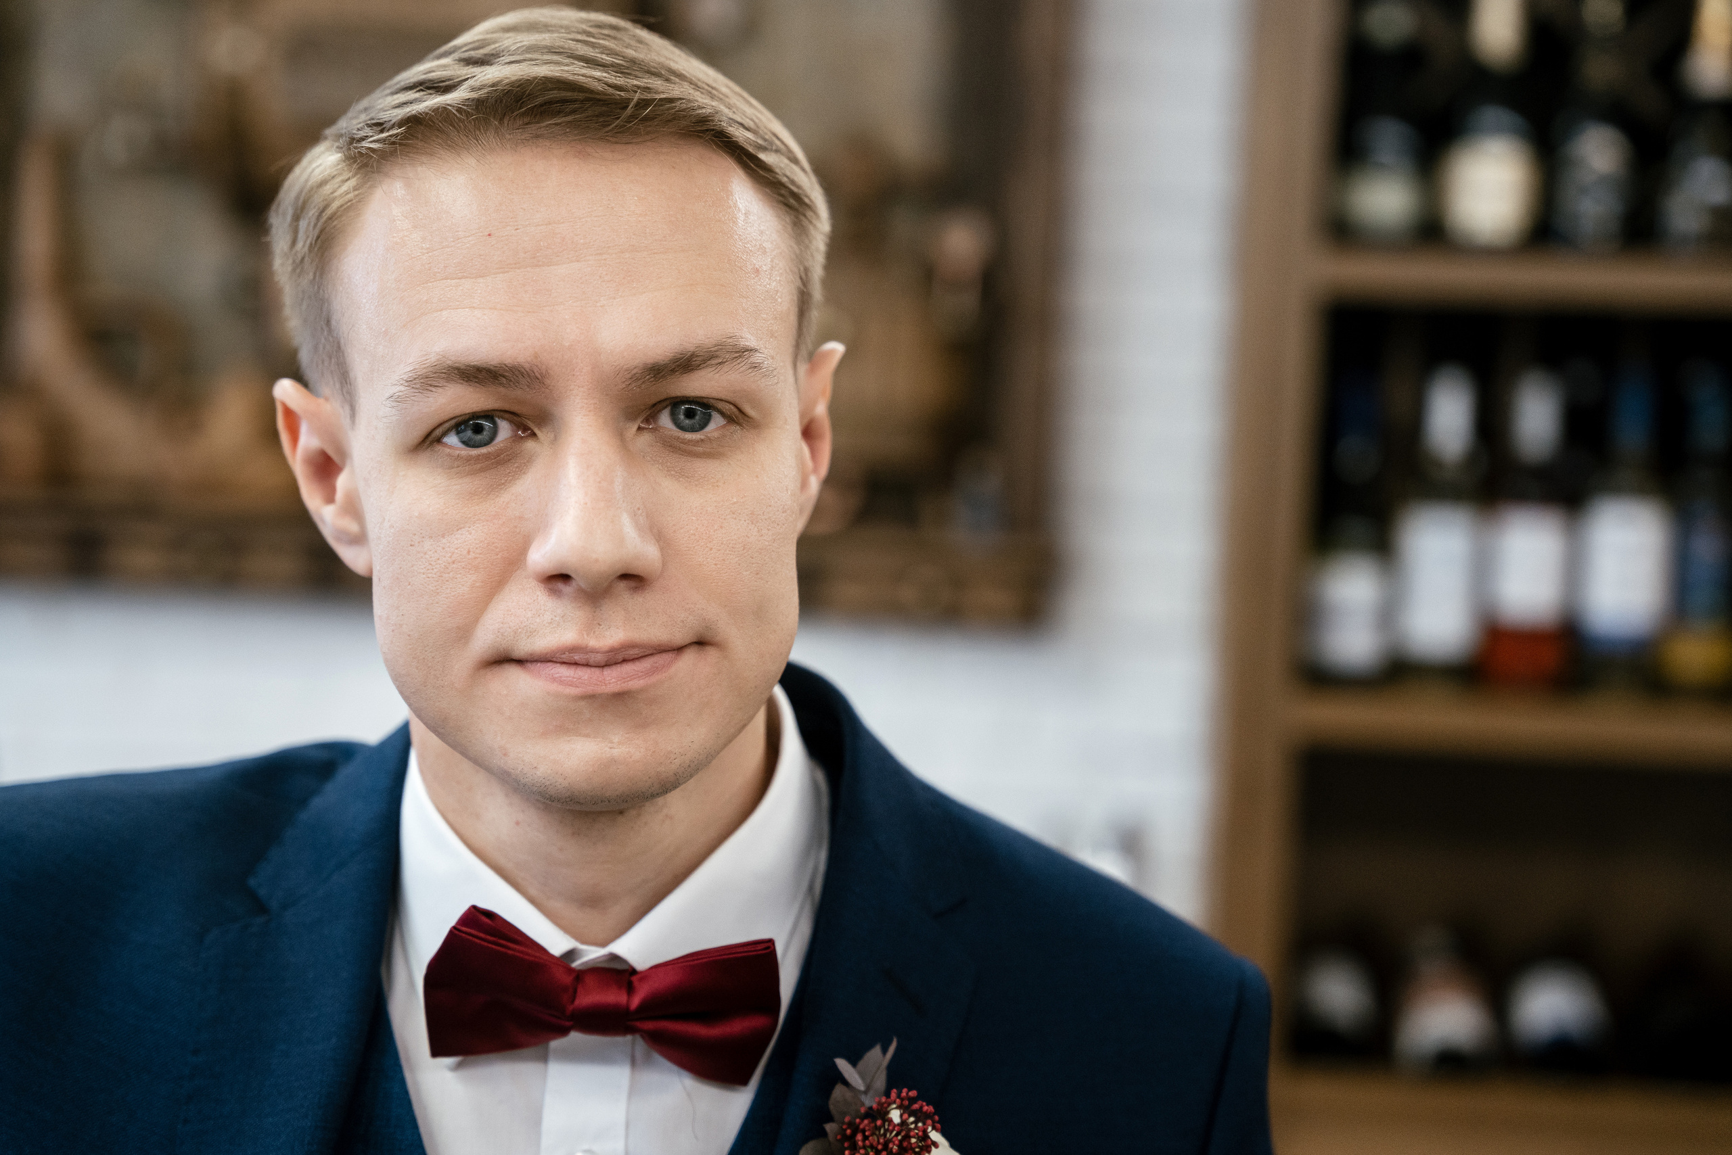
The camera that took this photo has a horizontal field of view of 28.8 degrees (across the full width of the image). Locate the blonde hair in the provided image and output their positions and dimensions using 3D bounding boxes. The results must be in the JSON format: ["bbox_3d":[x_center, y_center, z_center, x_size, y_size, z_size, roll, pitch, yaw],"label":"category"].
[{"bbox_3d":[-0.103,-0.105,1.085,0.176,0.150,0.195,-6,4,-9],"label":"blonde hair"}]

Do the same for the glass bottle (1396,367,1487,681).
[{"bbox_3d":[0.535,-0.050,3.130,0.077,0.298,0.077,2,5,8],"label":"glass bottle"}]

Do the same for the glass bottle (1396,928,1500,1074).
[{"bbox_3d":[0.554,0.419,3.247,0.079,0.079,0.295,2,20,6],"label":"glass bottle"}]

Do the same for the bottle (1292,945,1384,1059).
[{"bbox_3d":[0.457,0.412,3.267,0.079,0.079,0.295,2,20,8],"label":"bottle"}]

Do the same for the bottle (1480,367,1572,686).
[{"bbox_3d":[0.616,-0.047,3.120,0.077,0.298,0.077,2,5,8],"label":"bottle"}]

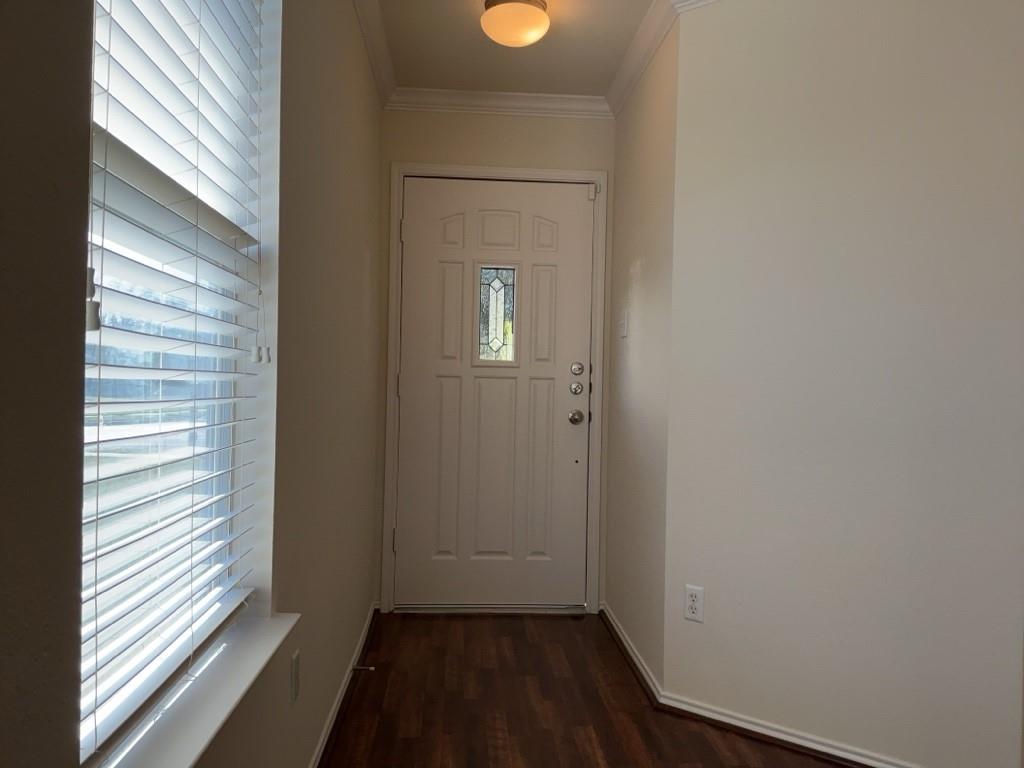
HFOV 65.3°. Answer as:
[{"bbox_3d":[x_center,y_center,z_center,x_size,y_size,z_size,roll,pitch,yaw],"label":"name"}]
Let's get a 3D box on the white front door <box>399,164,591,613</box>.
[{"bbox_3d":[-0.078,0.046,3.843,0.914,2.032,0.050,1,1,-4],"label":"white front door"}]

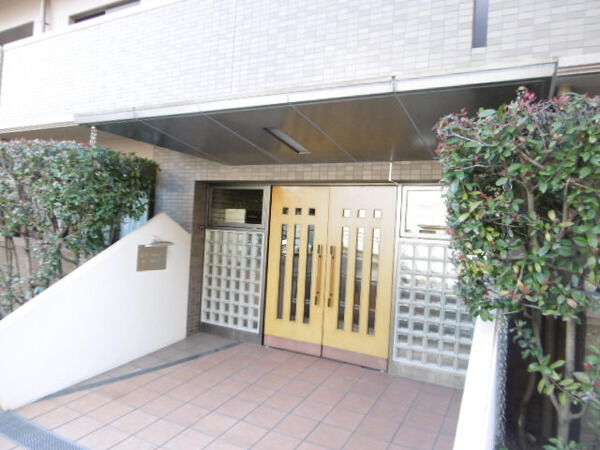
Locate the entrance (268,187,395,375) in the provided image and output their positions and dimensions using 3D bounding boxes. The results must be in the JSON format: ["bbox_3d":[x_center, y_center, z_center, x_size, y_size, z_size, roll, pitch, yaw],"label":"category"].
[{"bbox_3d":[0.298,0.551,4.872,1.596,2.030,0.120,3,0,28],"label":"entrance"}]

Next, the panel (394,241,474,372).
[{"bbox_3d":[1.457,0.838,4.309,0.899,1.283,0.100,3,0,28],"label":"panel"}]

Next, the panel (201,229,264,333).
[{"bbox_3d":[-0.890,0.716,5.532,0.947,1.283,0.100,3,0,28],"label":"panel"}]

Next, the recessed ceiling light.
[{"bbox_3d":[-0.107,-0.834,4.102,0.135,0.070,0.730,3,-8,28],"label":"recessed ceiling light"}]

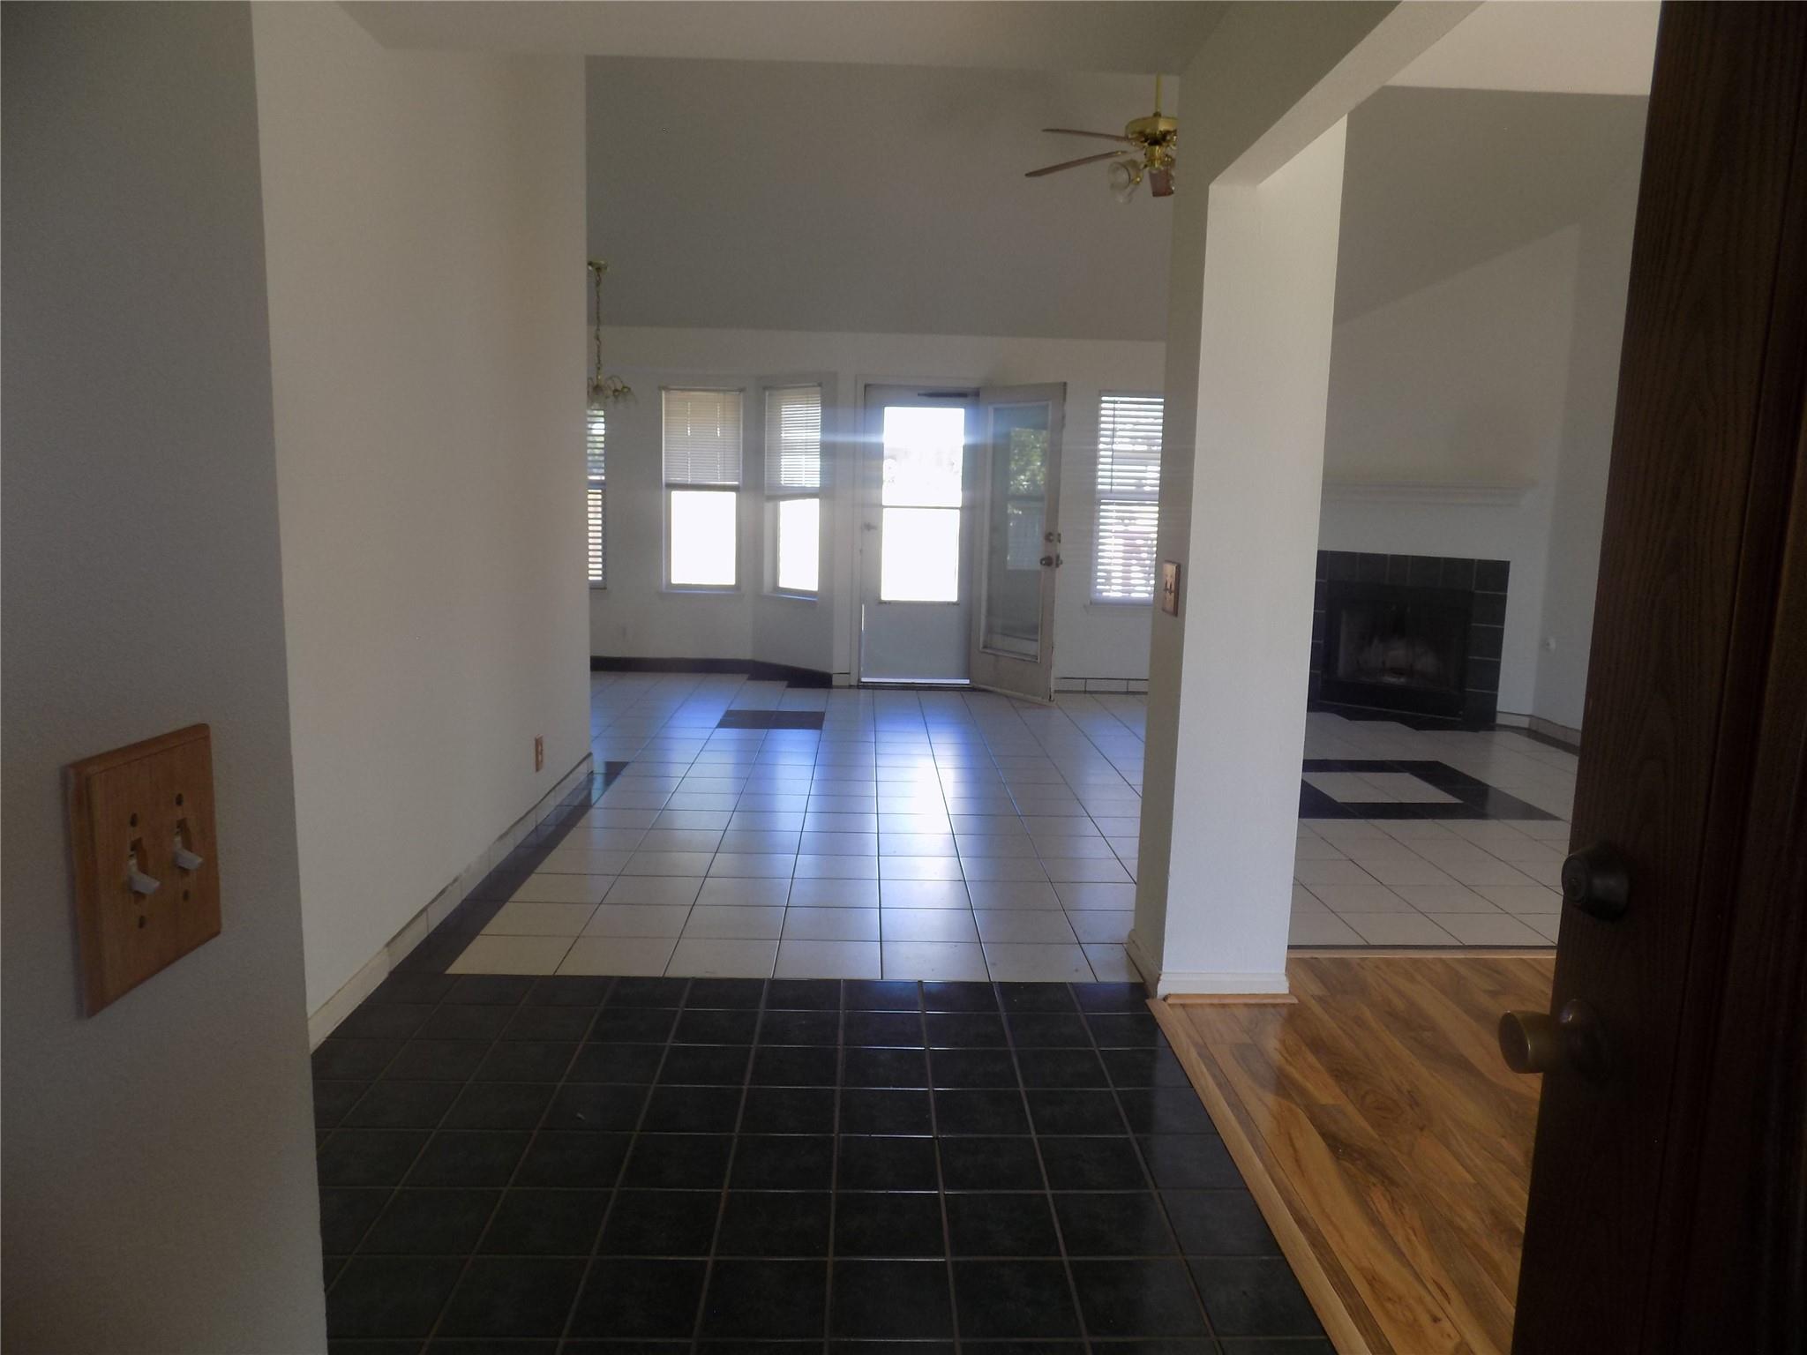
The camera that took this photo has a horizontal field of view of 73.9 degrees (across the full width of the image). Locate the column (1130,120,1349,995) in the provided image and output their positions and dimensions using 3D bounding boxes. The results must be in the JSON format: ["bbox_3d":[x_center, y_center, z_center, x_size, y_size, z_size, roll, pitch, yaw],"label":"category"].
[{"bbox_3d":[0.897,-0.263,3.270,0.364,2.261,0.319,1,8,-2],"label":"column"}]

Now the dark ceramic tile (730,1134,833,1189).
[{"bbox_3d":[-0.240,0.974,2.405,0.200,0.010,0.200,1,8,-2],"label":"dark ceramic tile"}]

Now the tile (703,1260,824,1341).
[{"bbox_3d":[-0.228,1.034,1.995,0.200,0.010,0.200,1,8,-2],"label":"tile"}]

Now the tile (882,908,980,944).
[{"bbox_3d":[0.080,0.788,3.800,0.299,0.010,0.299,1,8,-2],"label":"tile"}]

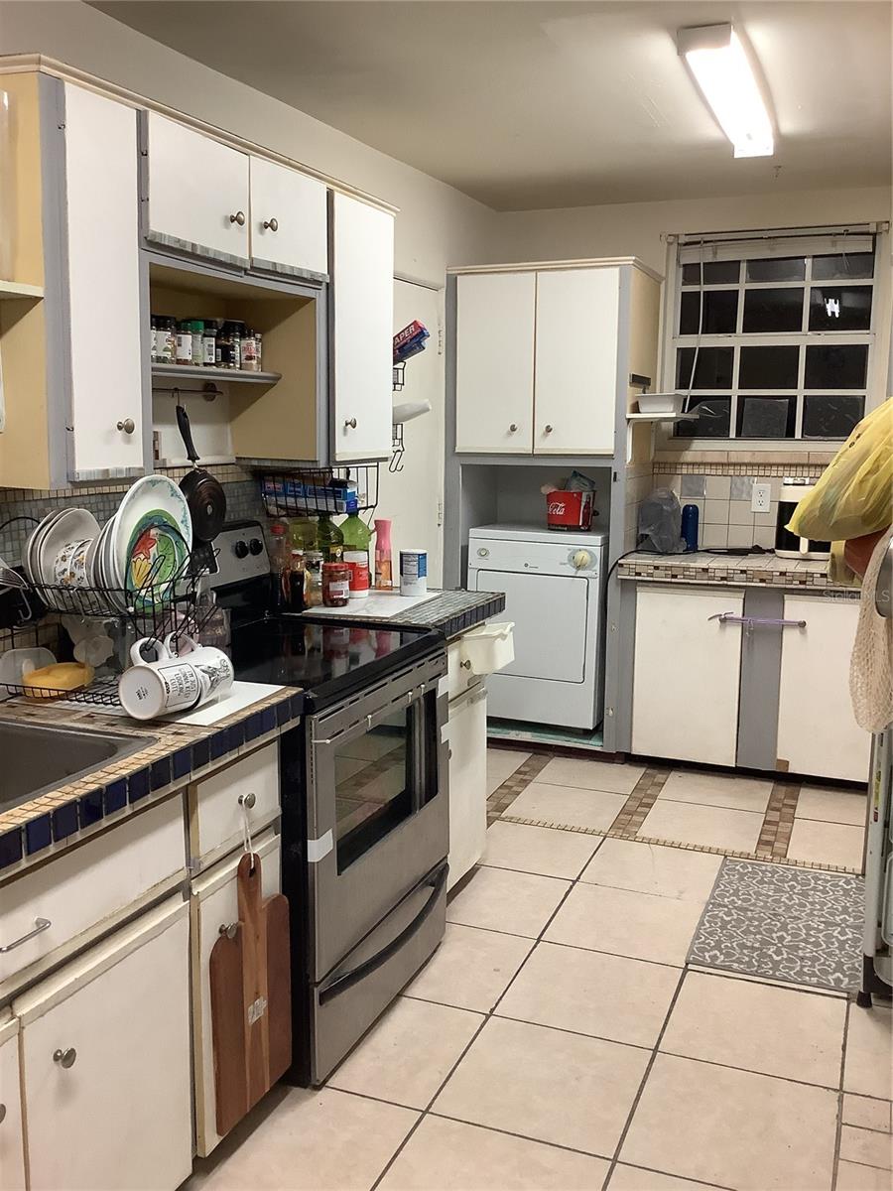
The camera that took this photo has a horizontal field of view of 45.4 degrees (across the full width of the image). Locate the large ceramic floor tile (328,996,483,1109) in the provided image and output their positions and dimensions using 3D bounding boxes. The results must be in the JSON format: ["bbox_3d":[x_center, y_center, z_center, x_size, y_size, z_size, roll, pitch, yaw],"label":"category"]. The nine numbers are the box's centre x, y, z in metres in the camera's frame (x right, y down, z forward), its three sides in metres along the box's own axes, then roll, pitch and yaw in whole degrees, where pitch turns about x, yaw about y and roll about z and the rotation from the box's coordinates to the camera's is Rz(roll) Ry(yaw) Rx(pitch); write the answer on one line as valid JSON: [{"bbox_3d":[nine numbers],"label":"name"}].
[{"bbox_3d":[-0.155,1.053,2.517,0.400,0.010,0.400,4,10,22],"label":"large ceramic floor tile"}]

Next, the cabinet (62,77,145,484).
[{"bbox_3d":[-0.798,-0.611,2.136,0.300,0.700,0.210,4,10,22],"label":"cabinet"}]

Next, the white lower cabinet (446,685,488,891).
[{"bbox_3d":[-0.213,0.560,3.322,0.570,0.560,0.440,4,10,22],"label":"white lower cabinet"}]

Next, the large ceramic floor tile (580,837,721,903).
[{"bbox_3d":[0.696,0.922,3.584,0.412,0.012,0.414,4,10,21],"label":"large ceramic floor tile"}]

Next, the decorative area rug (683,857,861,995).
[{"bbox_3d":[1.013,0.947,3.139,0.470,0.010,0.770,4,10,22],"label":"decorative area rug"}]

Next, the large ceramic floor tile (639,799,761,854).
[{"bbox_3d":[0.948,0.847,3.928,0.409,0.010,0.397,4,10,21],"label":"large ceramic floor tile"}]

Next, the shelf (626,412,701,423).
[{"bbox_3d":[0.932,-0.766,4.565,0.197,0.018,0.555,4,10,22],"label":"shelf"}]

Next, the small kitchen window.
[{"bbox_3d":[1.443,-1.148,4.760,0.899,0.920,0.101,4,10,21],"label":"small kitchen window"}]

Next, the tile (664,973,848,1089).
[{"bbox_3d":[0.772,1.074,2.661,0.412,0.012,0.414,4,10,21],"label":"tile"}]

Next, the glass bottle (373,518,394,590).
[{"bbox_3d":[-0.211,-0.136,3.572,0.061,0.230,0.061,4,10,21],"label":"glass bottle"}]

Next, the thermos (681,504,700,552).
[{"bbox_3d":[1.108,-0.304,4.840,0.071,0.211,0.071,4,10,21],"label":"thermos"}]

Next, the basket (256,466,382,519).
[{"bbox_3d":[-0.388,-0.328,3.312,0.244,0.145,0.311,4,10,21],"label":"basket"}]

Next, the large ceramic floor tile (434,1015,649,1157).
[{"bbox_3d":[0.223,1.079,2.368,0.400,0.010,0.400,4,10,22],"label":"large ceramic floor tile"}]

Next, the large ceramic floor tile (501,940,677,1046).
[{"bbox_3d":[0.374,1.019,2.741,0.400,0.010,0.400,4,10,22],"label":"large ceramic floor tile"}]

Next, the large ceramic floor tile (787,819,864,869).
[{"bbox_3d":[1.440,0.892,3.791,0.407,0.012,0.391,4,10,21],"label":"large ceramic floor tile"}]

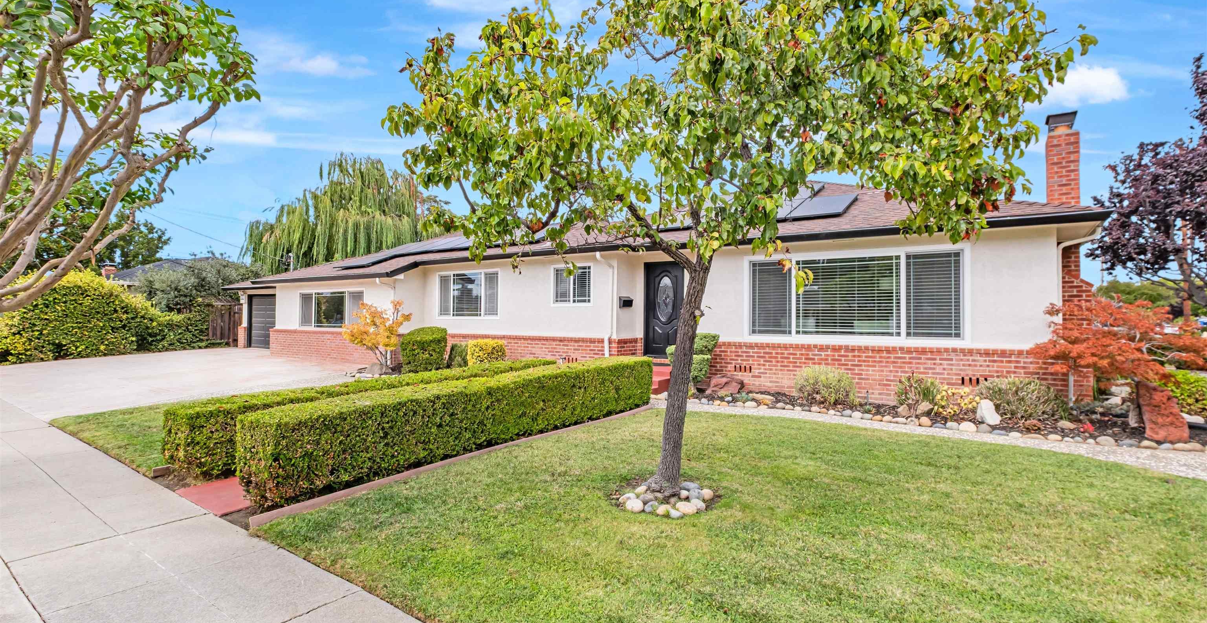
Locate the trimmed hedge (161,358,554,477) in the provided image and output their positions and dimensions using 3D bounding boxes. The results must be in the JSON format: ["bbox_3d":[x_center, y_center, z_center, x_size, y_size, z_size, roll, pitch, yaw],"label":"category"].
[{"bbox_3d":[-2.247,1.126,6.233,0.570,0.670,4.750,0,-1,32],"label":"trimmed hedge"}]

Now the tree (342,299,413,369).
[{"bbox_3d":[-5.490,0.549,12.200,1.650,1.720,1.550,1,-1,-24],"label":"tree"}]

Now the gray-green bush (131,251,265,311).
[{"bbox_3d":[-17.739,-0.578,22.000,4.500,4.100,4.300,1,-1,-39],"label":"gray-green bush"}]

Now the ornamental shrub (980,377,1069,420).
[{"bbox_3d":[5.484,1.130,6.550,0.920,0.520,0.800,0,-1,32],"label":"ornamental shrub"}]

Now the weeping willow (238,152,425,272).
[{"bbox_3d":[-19.101,-4.612,36.069,11.500,12.800,11.000,1,-1,-28],"label":"weeping willow"}]

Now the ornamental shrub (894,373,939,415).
[{"bbox_3d":[4.465,1.174,7.150,0.570,0.580,0.520,0,-1,32],"label":"ornamental shrub"}]

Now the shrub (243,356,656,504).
[{"bbox_3d":[-0.957,1.127,5.954,0.560,0.680,5.600,0,-1,32],"label":"shrub"}]

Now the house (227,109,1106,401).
[{"bbox_3d":[-2.482,-0.772,16.555,26.000,4.750,10.200,0,-1,32],"label":"house"}]

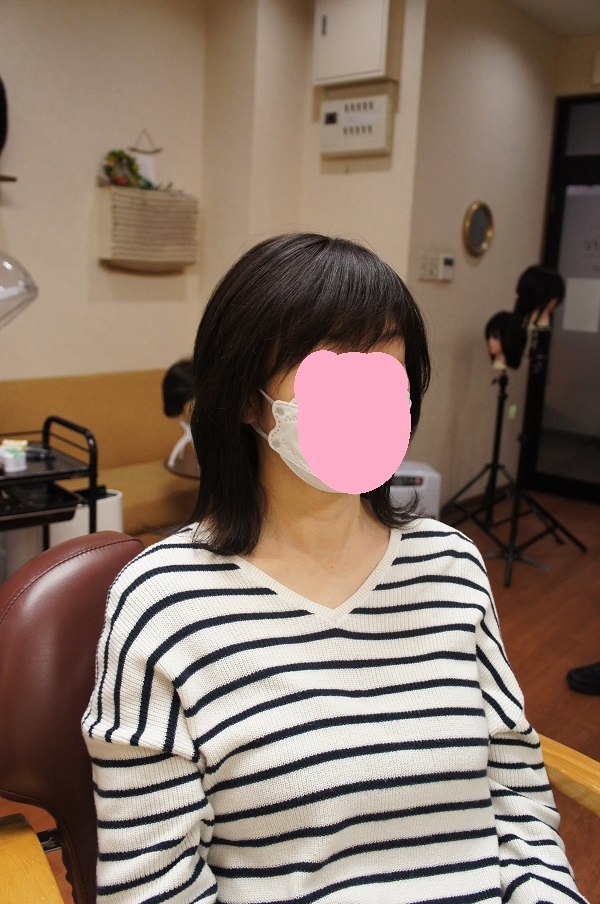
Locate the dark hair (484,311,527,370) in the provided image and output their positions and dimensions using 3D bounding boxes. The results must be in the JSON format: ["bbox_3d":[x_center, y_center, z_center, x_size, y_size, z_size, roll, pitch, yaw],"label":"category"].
[{"bbox_3d":[0.978,-0.531,3.580,0.205,0.280,0.180,-3,13,-25],"label":"dark hair"}]

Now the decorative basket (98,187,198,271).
[{"bbox_3d":[-0.689,-1.006,3.427,0.130,0.320,0.490,12,15,38],"label":"decorative basket"}]

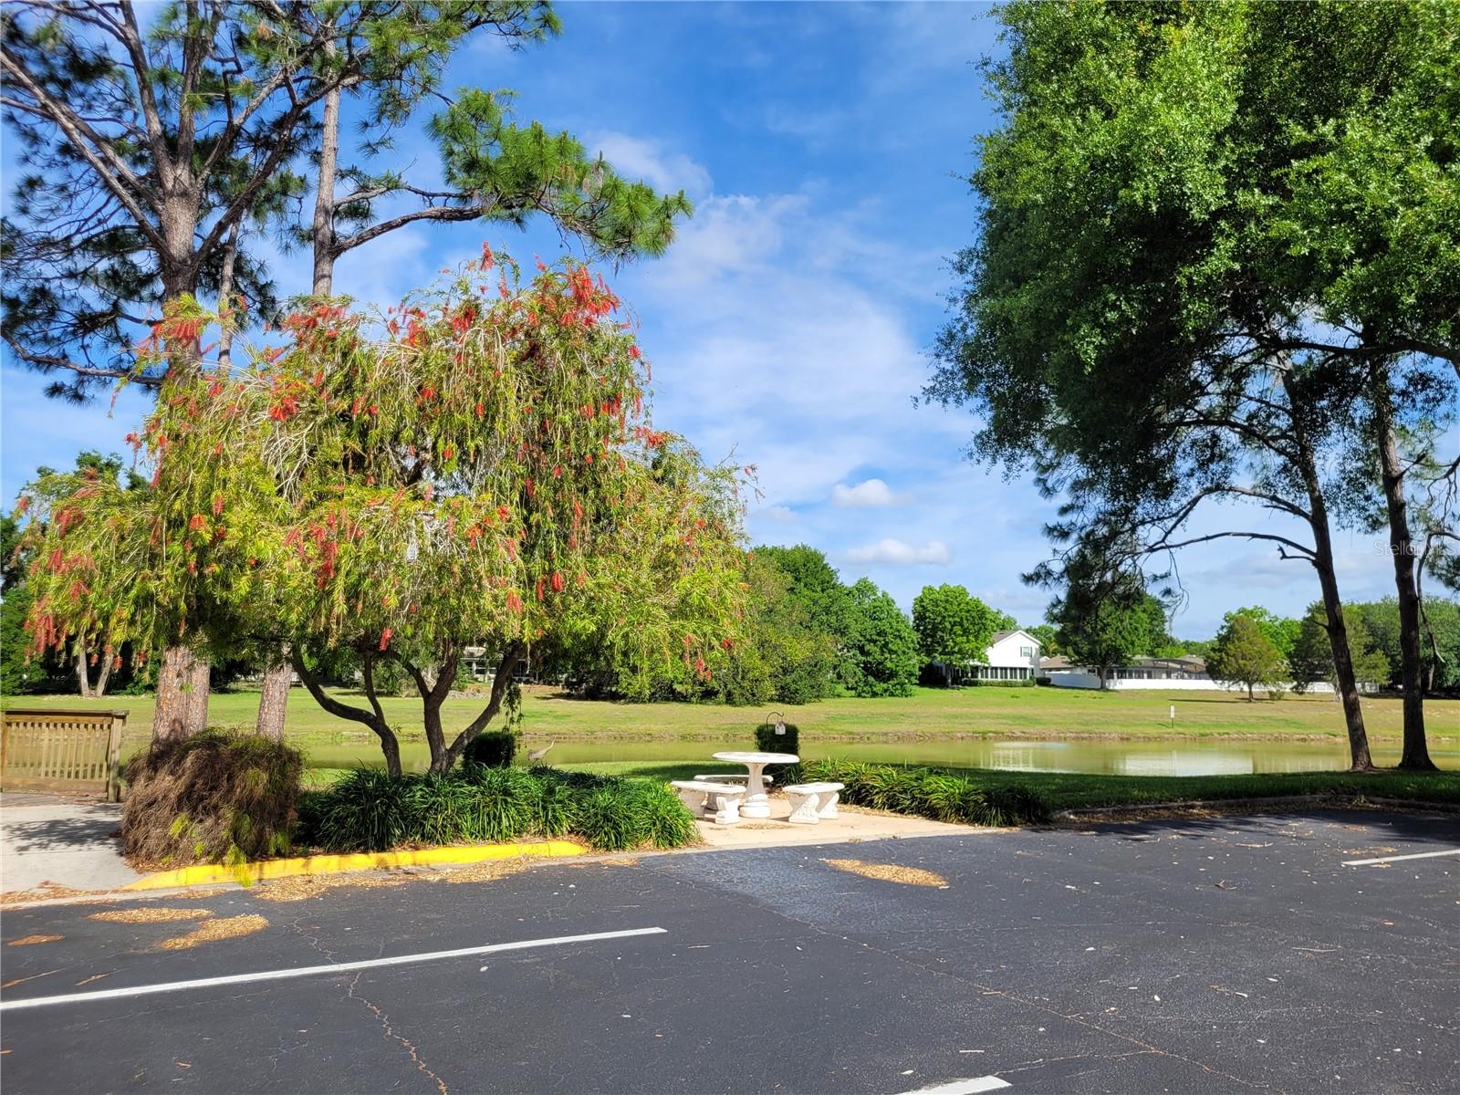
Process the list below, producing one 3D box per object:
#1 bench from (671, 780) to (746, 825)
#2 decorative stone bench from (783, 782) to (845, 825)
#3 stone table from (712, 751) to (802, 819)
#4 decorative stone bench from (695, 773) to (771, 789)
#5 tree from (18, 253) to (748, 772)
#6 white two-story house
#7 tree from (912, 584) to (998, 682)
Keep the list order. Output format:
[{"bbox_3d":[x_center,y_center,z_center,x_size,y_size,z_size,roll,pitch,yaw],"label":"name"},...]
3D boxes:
[{"bbox_3d":[-0.238,2.983,12.776,0.460,0.411,1.070,7,-10,-43],"label":"bench"},{"bbox_3d":[1.010,2.996,12.876,0.460,0.411,1.070,-4,-8,31],"label":"decorative stone bench"},{"bbox_3d":[0.311,2.886,13.317,1.060,0.740,1.060,0,-7,0],"label":"stone table"},{"bbox_3d":[0.086,3.147,14.063,1.070,0.411,0.460,2,-8,-16],"label":"decorative stone bench"},{"bbox_3d":[-3.966,-0.119,12.515,8.000,6.400,7.400,0,-7,0],"label":"tree"},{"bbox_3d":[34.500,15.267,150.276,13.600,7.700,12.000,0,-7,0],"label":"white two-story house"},{"bbox_3d":[28.774,11.248,139.699,11.190,13.200,10.800,0,-7,0],"label":"tree"}]

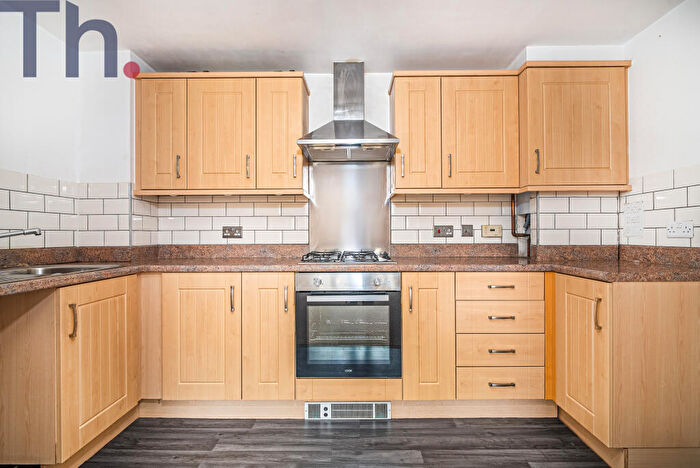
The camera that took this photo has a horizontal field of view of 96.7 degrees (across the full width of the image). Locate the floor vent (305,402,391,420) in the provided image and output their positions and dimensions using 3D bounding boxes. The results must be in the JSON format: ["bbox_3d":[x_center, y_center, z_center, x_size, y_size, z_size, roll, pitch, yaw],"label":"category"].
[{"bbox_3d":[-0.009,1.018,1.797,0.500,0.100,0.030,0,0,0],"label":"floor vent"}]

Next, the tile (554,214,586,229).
[{"bbox_3d":[1.411,-0.078,1.985,0.200,0.100,0.010,0,0,0],"label":"tile"}]

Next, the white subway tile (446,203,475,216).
[{"bbox_3d":[0.815,-0.186,2.304,0.200,0.100,0.010,0,0,0],"label":"white subway tile"}]

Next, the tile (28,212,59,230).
[{"bbox_3d":[-1.750,-0.073,1.776,0.009,0.100,0.198,0,0,0],"label":"tile"}]

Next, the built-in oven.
[{"bbox_3d":[-0.006,0.515,2.015,0.595,0.595,0.550,0,0,0],"label":"built-in oven"}]

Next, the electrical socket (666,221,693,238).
[{"bbox_3d":[1.700,-0.022,1.600,0.015,0.086,0.138,0,0,0],"label":"electrical socket"}]

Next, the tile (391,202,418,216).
[{"bbox_3d":[0.397,-0.184,2.288,0.200,0.100,0.009,0,0,1],"label":"tile"}]

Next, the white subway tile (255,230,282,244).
[{"bbox_3d":[-0.595,0.027,2.285,0.200,0.100,0.010,0,0,0],"label":"white subway tile"}]

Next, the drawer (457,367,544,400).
[{"bbox_3d":[0.842,0.834,1.980,0.495,0.188,0.480,0,0,0],"label":"drawer"}]

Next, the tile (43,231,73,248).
[{"bbox_3d":[-1.770,0.033,1.894,0.010,0.100,0.195,0,0,0],"label":"tile"}]

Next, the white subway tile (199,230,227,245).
[{"bbox_3d":[-1.004,0.027,2.295,0.200,0.100,0.010,0,0,0],"label":"white subway tile"}]

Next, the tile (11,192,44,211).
[{"bbox_3d":[-1.772,-0.178,1.710,0.010,0.100,0.195,0,0,0],"label":"tile"}]

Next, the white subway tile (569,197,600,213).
[{"bbox_3d":[1.497,-0.182,1.988,0.200,0.100,0.009,0,0,1],"label":"white subway tile"}]

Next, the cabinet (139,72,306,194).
[{"bbox_3d":[-0.835,-0.637,2.135,1.080,0.785,0.300,0,0,0],"label":"cabinet"}]

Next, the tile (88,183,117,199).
[{"bbox_3d":[-1.617,-0.281,2.043,0.198,0.100,0.010,0,0,0],"label":"tile"}]

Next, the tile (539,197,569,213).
[{"bbox_3d":[1.315,-0.183,2.005,0.195,0.100,0.010,0,0,0],"label":"tile"}]

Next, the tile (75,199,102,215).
[{"bbox_3d":[-1.690,-0.178,2.030,0.175,0.100,0.010,0,0,0],"label":"tile"}]

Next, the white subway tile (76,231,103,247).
[{"bbox_3d":[-1.685,0.031,2.030,0.172,0.100,0.010,0,0,0],"label":"white subway tile"}]

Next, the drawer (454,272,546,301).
[{"bbox_3d":[0.850,0.296,1.970,0.496,0.157,0.470,0,0,1],"label":"drawer"}]

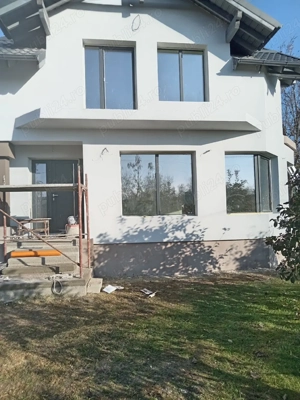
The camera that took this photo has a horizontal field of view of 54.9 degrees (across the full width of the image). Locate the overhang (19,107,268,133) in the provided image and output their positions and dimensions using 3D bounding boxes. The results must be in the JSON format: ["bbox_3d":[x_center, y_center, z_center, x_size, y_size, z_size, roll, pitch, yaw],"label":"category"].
[{"bbox_3d":[-0.118,-2.003,7.313,6.568,0.238,0.800,-1,-3,-6],"label":"overhang"}]

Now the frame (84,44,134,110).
[{"bbox_3d":[-1.069,-3.330,7.962,1.401,1.857,0.140,-1,-3,-6],"label":"frame"}]

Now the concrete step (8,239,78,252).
[{"bbox_3d":[-2.556,1.106,7.027,1.666,0.262,0.318,-1,-3,-6],"label":"concrete step"}]

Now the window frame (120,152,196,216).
[{"bbox_3d":[0.232,-0.422,7.923,2.020,1.714,0.140,-1,-3,-6],"label":"window frame"}]

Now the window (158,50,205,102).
[{"bbox_3d":[0.896,-3.475,8.180,1.395,1.616,0.140,-1,-3,-6],"label":"window"}]

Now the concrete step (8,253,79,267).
[{"bbox_3d":[-2.420,1.378,6.705,1.555,0.240,0.318,-1,-3,-6],"label":"concrete step"}]

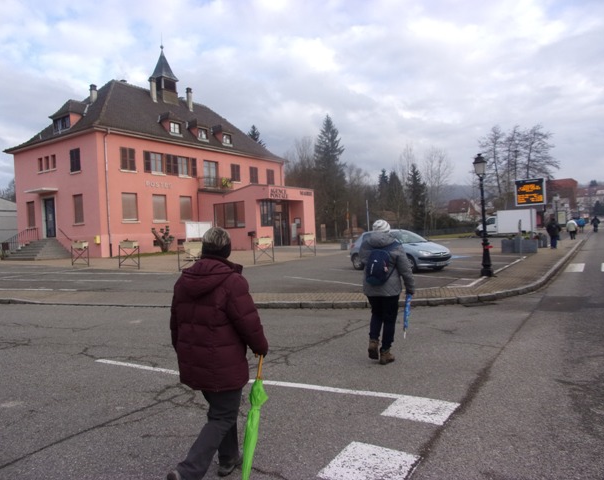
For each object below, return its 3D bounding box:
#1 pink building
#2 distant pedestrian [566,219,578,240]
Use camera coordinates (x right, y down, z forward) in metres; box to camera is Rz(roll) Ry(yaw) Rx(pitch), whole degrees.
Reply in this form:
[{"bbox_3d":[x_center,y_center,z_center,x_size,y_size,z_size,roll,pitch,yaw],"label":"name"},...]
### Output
[{"bbox_3d":[-9.438,-7.386,36.359,16.532,16.300,19.460,-1,1,34],"label":"pink building"},{"bbox_3d":[20.746,-0.798,35.483,0.700,1.650,0.550,-1,1,33],"label":"distant pedestrian"}]

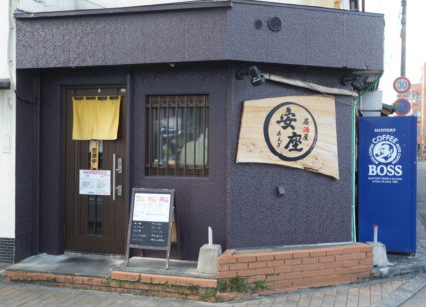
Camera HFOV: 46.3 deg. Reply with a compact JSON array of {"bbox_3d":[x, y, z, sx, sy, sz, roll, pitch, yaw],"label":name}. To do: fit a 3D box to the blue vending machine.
[{"bbox_3d":[2.405,0.420,7.067,0.725,1.820,1.050,0,1,12],"label":"blue vending machine"}]

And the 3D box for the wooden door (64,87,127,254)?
[{"bbox_3d":[-1.427,0.199,6.045,0.866,2.026,0.090,0,1,14],"label":"wooden door"}]

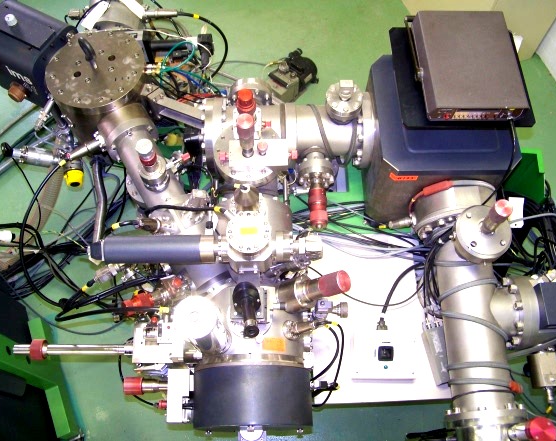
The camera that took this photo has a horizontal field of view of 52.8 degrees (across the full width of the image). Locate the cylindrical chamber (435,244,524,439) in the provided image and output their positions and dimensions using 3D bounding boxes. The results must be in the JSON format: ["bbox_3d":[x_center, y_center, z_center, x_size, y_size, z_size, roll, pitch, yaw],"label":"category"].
[{"bbox_3d":[0.531,0.294,1.523,0.190,0.190,0.512,2,64,1],"label":"cylindrical chamber"}]

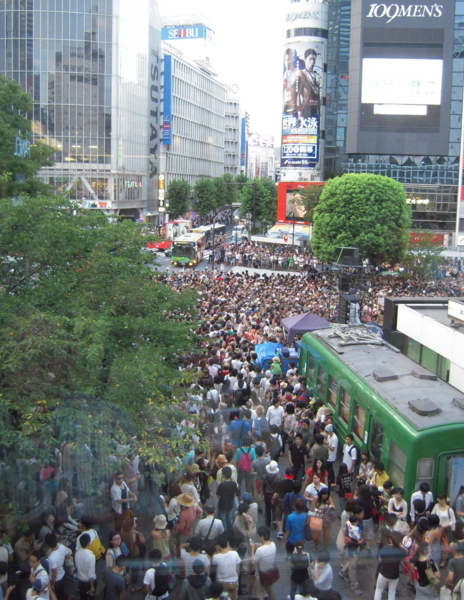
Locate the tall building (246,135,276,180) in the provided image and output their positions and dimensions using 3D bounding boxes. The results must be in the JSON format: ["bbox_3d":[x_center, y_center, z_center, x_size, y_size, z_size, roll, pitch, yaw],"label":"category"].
[{"bbox_3d":[10.350,-45.613,235.000,15.000,30.000,13.000,-6,12,-37],"label":"tall building"}]

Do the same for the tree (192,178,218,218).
[{"bbox_3d":[-5.404,-19.109,131.655,5.300,11.630,5.300,1,9,0],"label":"tree"}]

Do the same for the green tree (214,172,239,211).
[{"bbox_3d":[-1.262,-21.876,145.377,5.500,12.850,5.500,1,9,0],"label":"green tree"}]

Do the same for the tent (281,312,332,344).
[{"bbox_3d":[3.562,1.891,29.964,2.450,2.600,2.500,0,9,-6],"label":"tent"}]

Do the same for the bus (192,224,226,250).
[{"bbox_3d":[-3.571,-9.780,101.250,2.500,3.000,10.600,4,10,15],"label":"bus"}]

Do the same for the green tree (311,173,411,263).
[{"bbox_3d":[9.417,-4.357,47.892,7.200,9.830,7.100,1,9,0],"label":"green tree"}]

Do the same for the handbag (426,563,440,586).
[{"bbox_3d":[3.826,5.199,12.300,0.280,0.400,0.140,-2,10,-17],"label":"handbag"}]

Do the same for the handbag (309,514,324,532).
[{"bbox_3d":[1.885,4.985,14.400,0.310,0.330,0.130,2,9,6],"label":"handbag"}]

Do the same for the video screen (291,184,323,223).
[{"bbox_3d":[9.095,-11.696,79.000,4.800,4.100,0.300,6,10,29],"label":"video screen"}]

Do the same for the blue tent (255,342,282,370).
[{"bbox_3d":[1.658,2.732,29.106,1.400,1.560,1.500,1,9,0],"label":"blue tent"}]

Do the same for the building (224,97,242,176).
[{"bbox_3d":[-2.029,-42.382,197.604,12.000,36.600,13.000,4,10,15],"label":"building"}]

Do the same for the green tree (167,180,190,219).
[{"bbox_3d":[-9.837,-16.721,118.885,4.600,10.840,4.600,1,9,0],"label":"green tree"}]

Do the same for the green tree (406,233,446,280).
[{"bbox_3d":[15.029,-2.589,50.000,3.000,5.300,3.000,4,10,17],"label":"green tree"}]

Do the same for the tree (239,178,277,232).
[{"bbox_3d":[4.468,-15.726,113.939,6.700,10.970,6.500,1,9,0],"label":"tree"}]

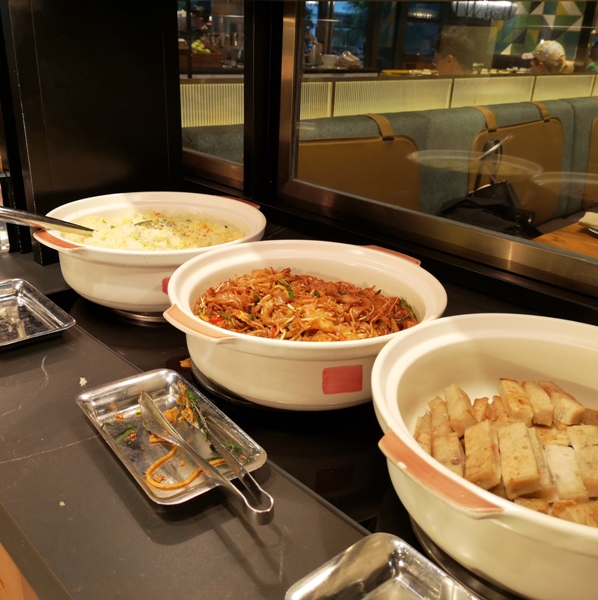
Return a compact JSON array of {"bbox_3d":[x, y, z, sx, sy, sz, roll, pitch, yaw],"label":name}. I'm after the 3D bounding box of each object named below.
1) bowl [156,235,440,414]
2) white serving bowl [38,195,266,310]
[{"bbox_3d":[0.010,0.031,0.864,0.403,0.117,0.370,2,23,-1],"label":"bowl"},{"bbox_3d":[-0.243,-0.086,1.088,0.370,0.117,0.403,2,23,-1],"label":"white serving bowl"}]

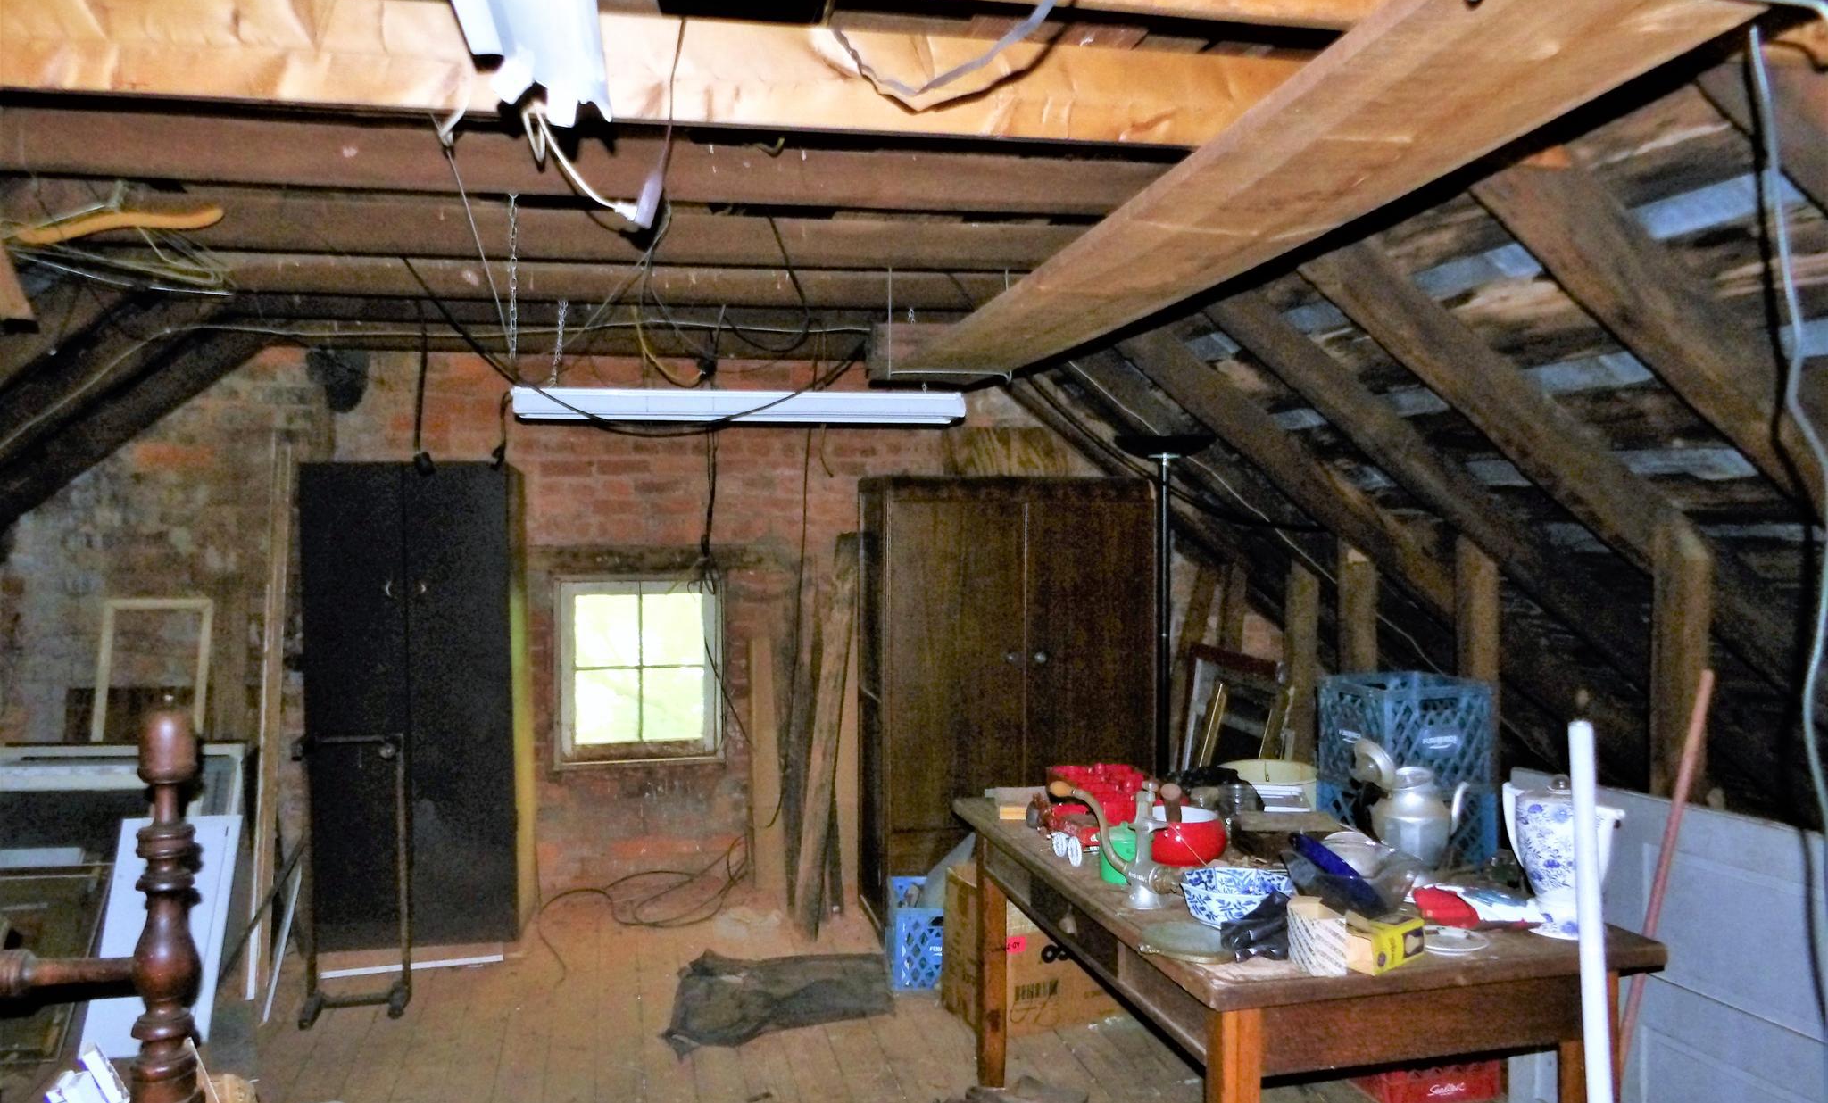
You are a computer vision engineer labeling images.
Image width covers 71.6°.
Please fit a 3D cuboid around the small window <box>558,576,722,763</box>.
[{"bbox_3d":[-1.165,0.499,5.394,0.680,0.785,0.090,-1,3,-10],"label":"small window"}]

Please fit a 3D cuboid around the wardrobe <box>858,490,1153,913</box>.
[{"bbox_3d":[0.347,0.580,5.011,1.032,1.715,0.610,-1,3,-11],"label":"wardrobe"}]

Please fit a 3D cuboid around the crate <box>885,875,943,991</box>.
[{"bbox_3d":[0.083,1.332,4.450,0.330,0.278,0.335,-1,3,-7],"label":"crate"}]

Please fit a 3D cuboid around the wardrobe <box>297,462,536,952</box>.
[{"bbox_3d":[-1.879,0.569,4.882,0.725,1.790,0.420,-1,3,-7],"label":"wardrobe"}]

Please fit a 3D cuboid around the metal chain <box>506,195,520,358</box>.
[{"bbox_3d":[-0.699,-0.479,2.208,0.016,0.310,0.016,-1,3,-13],"label":"metal chain"}]

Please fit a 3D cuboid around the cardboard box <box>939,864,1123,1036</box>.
[{"bbox_3d":[0.393,1.258,4.124,0.510,0.455,0.310,-2,3,-25],"label":"cardboard box"}]

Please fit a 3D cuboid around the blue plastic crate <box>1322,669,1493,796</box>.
[{"bbox_3d":[1.369,0.512,3.567,0.330,0.280,0.325,-1,3,-17],"label":"blue plastic crate"}]

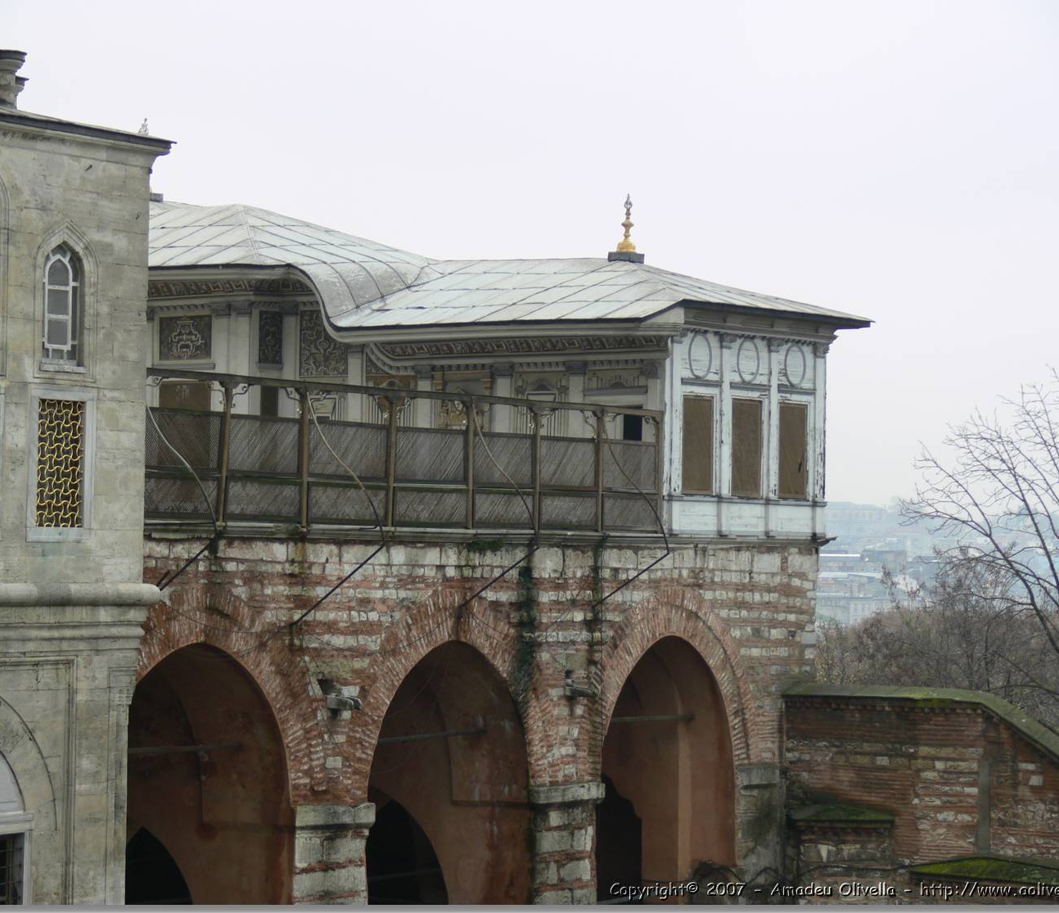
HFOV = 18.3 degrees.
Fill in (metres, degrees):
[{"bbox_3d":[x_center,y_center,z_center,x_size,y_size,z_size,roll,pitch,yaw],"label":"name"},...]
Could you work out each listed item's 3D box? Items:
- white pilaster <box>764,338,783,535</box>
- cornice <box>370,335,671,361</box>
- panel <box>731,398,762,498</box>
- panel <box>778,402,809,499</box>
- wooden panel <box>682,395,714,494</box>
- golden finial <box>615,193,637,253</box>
[{"bbox_3d":[4.496,-0.357,60.675,0.200,3.674,0.320,0,-2,39],"label":"white pilaster"},{"bbox_3d":[-0.233,-2.017,60.516,6.902,0.380,0.400,0,-2,39],"label":"cornice"},{"bbox_3d":[3.984,-0.146,60.160,0.060,1.768,0.925,0,-2,39],"label":"panel"},{"bbox_3d":[4.939,-0.101,61.322,0.060,1.769,0.932,0,-2,39],"label":"panel"},{"bbox_3d":[3.034,-0.198,59.002,0.060,1.743,0.908,0,-2,39],"label":"wooden panel"},{"bbox_3d":[1.860,-4.422,62.199,0.364,1.111,0.364,1,-2,0],"label":"golden finial"}]

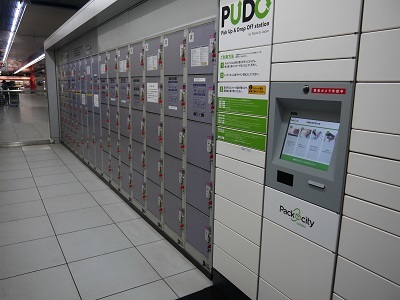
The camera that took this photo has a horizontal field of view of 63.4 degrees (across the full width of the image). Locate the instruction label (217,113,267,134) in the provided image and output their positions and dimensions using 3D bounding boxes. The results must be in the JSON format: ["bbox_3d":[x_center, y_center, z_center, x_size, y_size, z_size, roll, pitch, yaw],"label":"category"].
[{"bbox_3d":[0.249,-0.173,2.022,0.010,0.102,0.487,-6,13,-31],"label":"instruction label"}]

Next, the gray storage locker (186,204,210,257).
[{"bbox_3d":[-0.017,0.637,2.581,0.030,0.329,0.355,-6,13,-31],"label":"gray storage locker"}]

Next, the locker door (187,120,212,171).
[{"bbox_3d":[0.000,-0.042,2.480,0.030,0.350,0.366,-6,13,-31],"label":"locker door"}]

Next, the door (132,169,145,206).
[{"bbox_3d":[-0.694,0.416,3.699,0.030,0.347,0.369,-6,13,-31],"label":"door"}]

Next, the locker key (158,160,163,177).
[{"bbox_3d":[-0.369,0.174,3.051,0.045,0.156,0.058,-6,13,-31],"label":"locker key"}]

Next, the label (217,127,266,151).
[{"bbox_3d":[0.248,-0.079,2.041,0.010,0.090,0.487,-6,13,-31],"label":"label"}]

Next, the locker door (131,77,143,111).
[{"bbox_3d":[-0.674,-0.611,3.529,0.030,0.346,0.369,-6,13,-31],"label":"locker door"}]

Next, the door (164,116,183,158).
[{"bbox_3d":[-0.227,-0.119,2.822,0.030,0.342,0.356,-5,13,-31],"label":"door"}]

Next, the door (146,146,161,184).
[{"bbox_3d":[-0.462,0.158,3.304,0.030,0.343,0.369,-6,13,-31],"label":"door"}]

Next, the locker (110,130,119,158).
[{"bbox_3d":[-1.133,-0.073,4.331,0.030,0.340,0.350,-5,13,-31],"label":"locker"}]

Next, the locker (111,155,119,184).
[{"bbox_3d":[-1.145,0.267,4.418,0.030,0.347,0.358,-6,13,-31],"label":"locker"}]

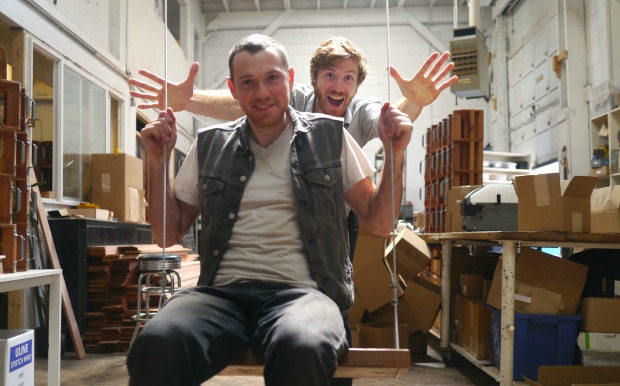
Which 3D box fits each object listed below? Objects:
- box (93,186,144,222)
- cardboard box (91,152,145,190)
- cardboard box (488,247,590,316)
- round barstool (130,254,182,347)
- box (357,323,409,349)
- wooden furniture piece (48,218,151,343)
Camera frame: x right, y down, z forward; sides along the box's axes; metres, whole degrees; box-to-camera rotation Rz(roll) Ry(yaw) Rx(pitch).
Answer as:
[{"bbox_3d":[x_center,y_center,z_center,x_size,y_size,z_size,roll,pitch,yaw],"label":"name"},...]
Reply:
[{"bbox_3d":[-1.947,0.137,7.282,0.337,0.340,0.640,-1,-4,2],"label":"box"},{"bbox_3d":[-1.953,-0.197,7.284,0.337,0.327,0.600,-1,-4,2],"label":"cardboard box"},{"bbox_3d":[1.163,0.484,3.696,0.342,0.328,0.365,17,-3,3],"label":"cardboard box"},{"bbox_3d":[-1.202,0.891,5.747,0.420,0.762,0.420,-1,-4,0],"label":"round barstool"},{"bbox_3d":[0.537,1.094,5.285,0.350,0.246,0.320,-1,-4,2],"label":"box"},{"bbox_3d":[-1.940,0.816,6.755,0.370,1.066,2.000,-1,-4,2],"label":"wooden furniture piece"}]

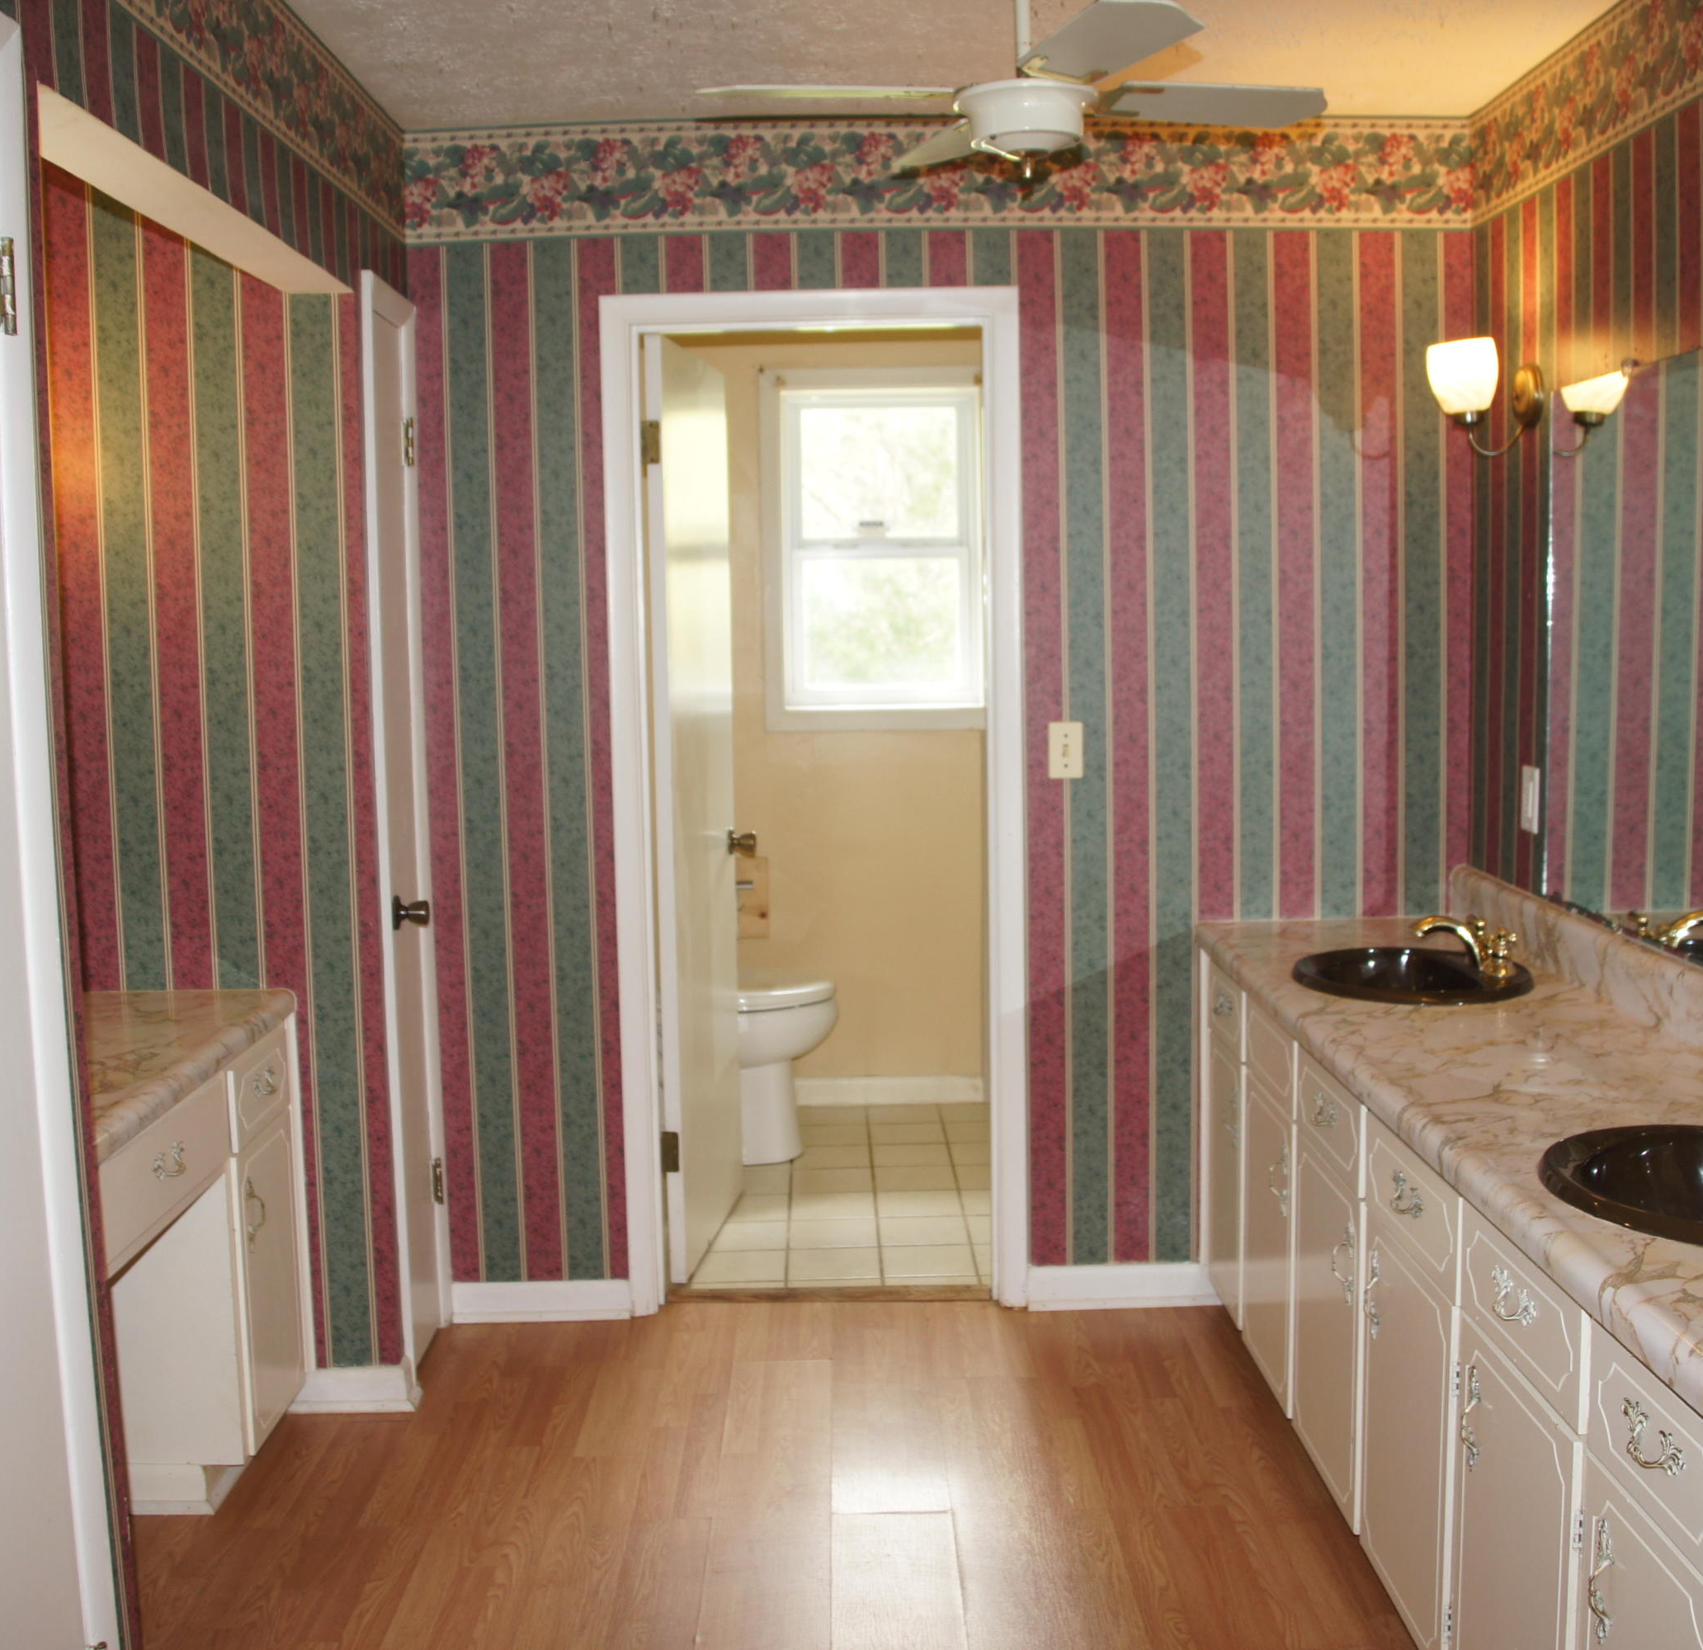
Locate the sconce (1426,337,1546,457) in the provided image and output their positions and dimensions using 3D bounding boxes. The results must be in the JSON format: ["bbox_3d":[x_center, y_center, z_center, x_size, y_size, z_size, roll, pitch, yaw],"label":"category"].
[{"bbox_3d":[1.146,-0.783,3.398,0.193,0.216,0.137,-1,7,-1],"label":"sconce"}]

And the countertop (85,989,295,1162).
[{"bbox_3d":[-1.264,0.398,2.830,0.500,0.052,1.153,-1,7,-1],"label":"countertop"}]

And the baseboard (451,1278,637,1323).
[{"bbox_3d":[-0.652,1.002,3.919,0.381,0.092,0.020,-1,7,-1],"label":"baseboard"}]

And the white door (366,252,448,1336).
[{"bbox_3d":[-0.854,0.025,3.601,0.042,2.095,0.375,-1,7,-1],"label":"white door"}]

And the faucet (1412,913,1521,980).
[{"bbox_3d":[1.070,0.219,3.257,0.168,0.100,0.168,-1,7,-1],"label":"faucet"}]

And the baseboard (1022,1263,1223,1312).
[{"bbox_3d":[0.579,0.980,3.931,0.415,0.092,0.020,-1,7,-1],"label":"baseboard"}]

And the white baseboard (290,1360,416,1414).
[{"bbox_3d":[-0.935,1.059,3.485,0.236,0.092,0.020,-1,7,-1],"label":"white baseboard"}]

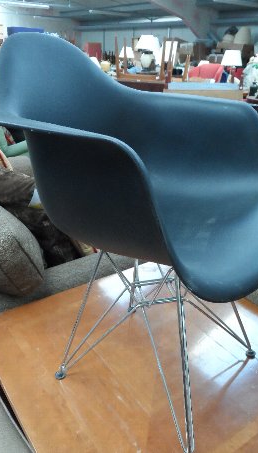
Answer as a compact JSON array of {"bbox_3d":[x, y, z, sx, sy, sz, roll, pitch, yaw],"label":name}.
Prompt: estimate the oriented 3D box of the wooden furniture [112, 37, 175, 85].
[{"bbox_3d":[0.192,-2.050,4.510,0.650,0.500,0.460,7,27,15],"label":"wooden furniture"}]

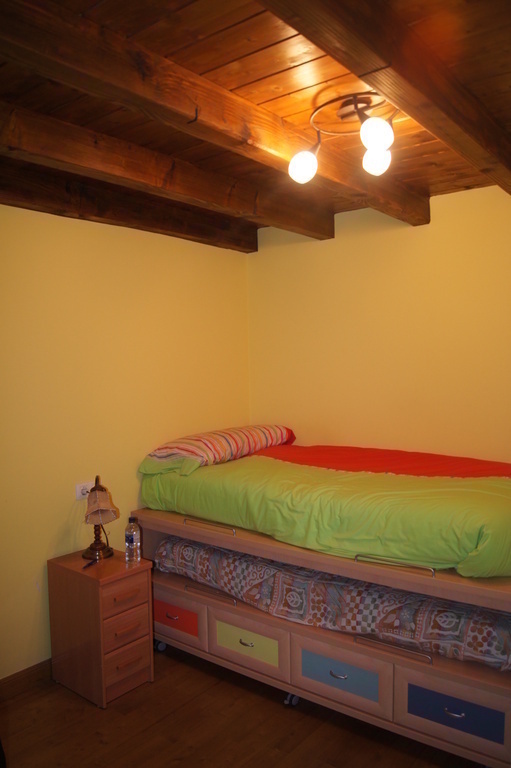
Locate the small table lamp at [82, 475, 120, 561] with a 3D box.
[{"bbox_3d":[-0.794,0.683,2.935,0.165,0.410,0.250,-2,2,-30],"label":"small table lamp"}]

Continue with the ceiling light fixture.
[{"bbox_3d":[0.341,-0.926,2.165,0.470,0.250,0.400,0,3,37],"label":"ceiling light fixture"}]

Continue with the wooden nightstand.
[{"bbox_3d":[-0.769,1.187,2.873,0.435,0.593,0.298,0,3,39],"label":"wooden nightstand"}]

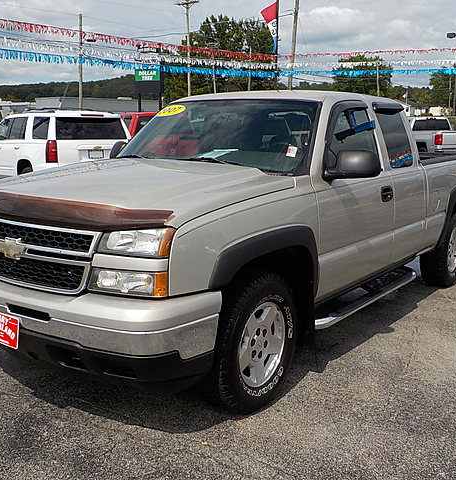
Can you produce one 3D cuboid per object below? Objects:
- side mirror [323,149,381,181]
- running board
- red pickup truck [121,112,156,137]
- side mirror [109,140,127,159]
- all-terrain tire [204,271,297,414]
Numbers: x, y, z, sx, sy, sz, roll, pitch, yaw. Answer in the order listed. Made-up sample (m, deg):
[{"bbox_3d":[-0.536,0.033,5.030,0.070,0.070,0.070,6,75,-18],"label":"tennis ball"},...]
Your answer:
[{"bbox_3d":[0.776,-0.466,3.446,0.305,0.180,0.170,8,12,36],"label":"side mirror"},{"bbox_3d":[0.993,0.403,4.058,0.180,0.100,1.880,8,12,36],"label":"running board"},{"bbox_3d":[-2.100,-2.240,14.300,2.030,1.890,5.800,-7,12,-38],"label":"red pickup truck"},{"bbox_3d":[-0.849,-0.730,4.634,0.305,0.180,0.170,8,12,36],"label":"side mirror"},{"bbox_3d":[0.097,0.542,3.039,0.262,0.785,0.785,8,12,36],"label":"all-terrain tire"}]

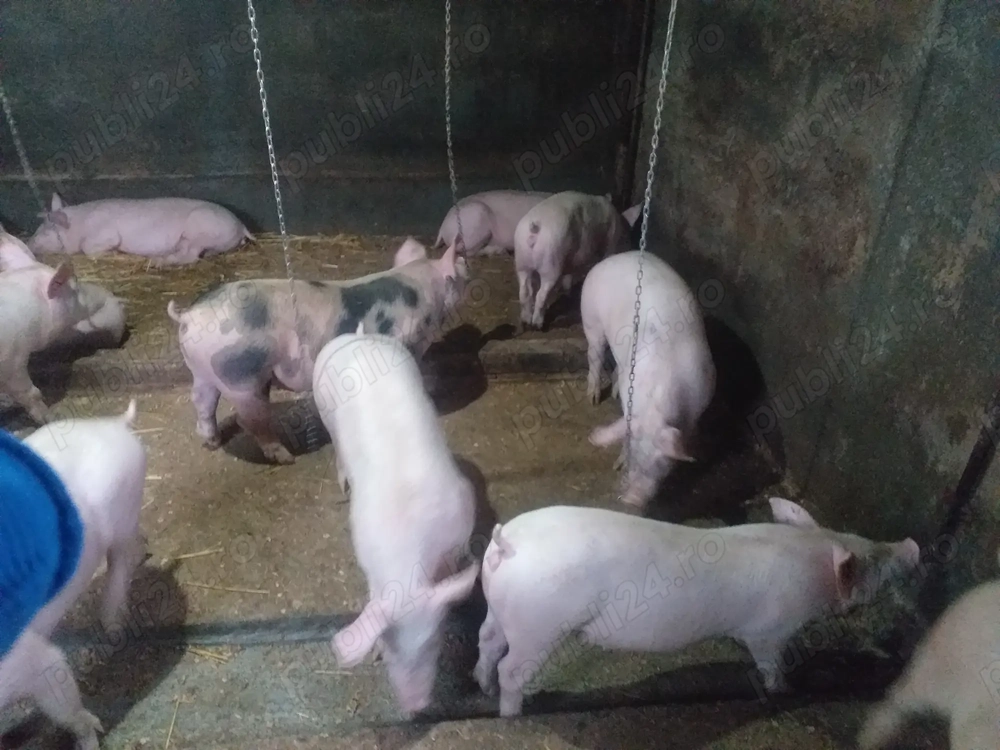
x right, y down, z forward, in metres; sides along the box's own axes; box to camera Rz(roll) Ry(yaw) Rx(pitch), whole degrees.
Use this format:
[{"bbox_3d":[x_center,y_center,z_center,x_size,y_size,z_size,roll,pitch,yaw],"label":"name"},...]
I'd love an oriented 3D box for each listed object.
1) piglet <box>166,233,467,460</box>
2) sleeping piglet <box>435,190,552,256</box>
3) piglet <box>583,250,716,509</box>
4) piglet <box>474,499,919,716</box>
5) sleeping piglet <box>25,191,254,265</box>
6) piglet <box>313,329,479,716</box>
[{"bbox_3d":[-0.530,-0.069,2.422,0.880,0.550,0.290,-11,34,-18],"label":"piglet"},{"bbox_3d":[0.130,-0.689,3.414,0.840,0.280,0.270,0,32,0],"label":"sleeping piglet"},{"bbox_3d":[0.440,-0.004,2.356,0.310,0.510,0.820,3,32,4],"label":"piglet"},{"bbox_3d":[0.395,0.474,1.581,0.880,0.520,0.290,-2,32,-3],"label":"piglet"},{"bbox_3d":[-1.540,-0.666,3.369,0.900,0.290,0.300,0,32,0],"label":"sleeping piglet"},{"bbox_3d":[-0.265,0.303,1.864,0.320,0.510,0.880,-8,33,-12],"label":"piglet"}]

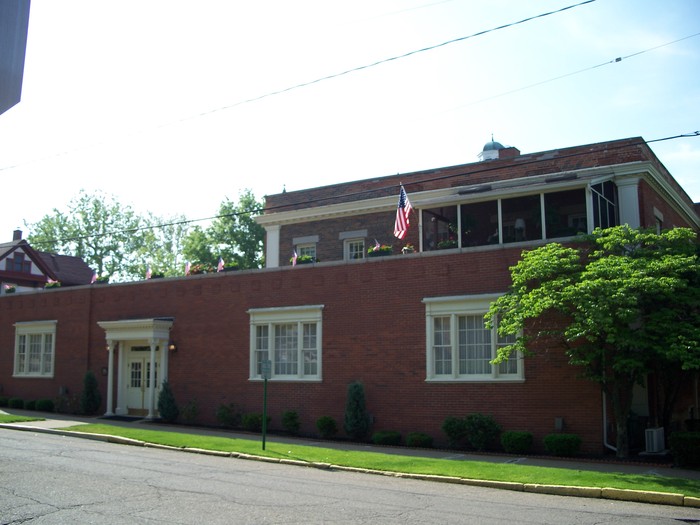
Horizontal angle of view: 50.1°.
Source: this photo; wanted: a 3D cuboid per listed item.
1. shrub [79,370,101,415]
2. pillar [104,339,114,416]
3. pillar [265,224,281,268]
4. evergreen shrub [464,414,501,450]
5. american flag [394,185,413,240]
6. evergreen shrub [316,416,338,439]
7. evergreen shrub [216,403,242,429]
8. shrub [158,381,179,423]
[{"bbox_3d":[-9.337,4.665,26.817,0.780,1.570,0.780,-5,-9,31],"label":"shrub"},{"bbox_3d":[-8.498,4.043,26.435,0.280,2.710,0.280,-5,-9,31],"label":"pillar"},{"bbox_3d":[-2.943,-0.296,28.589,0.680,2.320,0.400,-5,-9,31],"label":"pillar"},{"bbox_3d":[3.317,4.230,18.728,0.874,0.961,0.874,0,-8,0],"label":"evergreen shrub"},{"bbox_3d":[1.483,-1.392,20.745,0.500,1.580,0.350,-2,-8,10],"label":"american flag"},{"bbox_3d":[-0.646,4.718,21.494,0.680,0.690,0.680,0,-8,0],"label":"evergreen shrub"},{"bbox_3d":[-3.761,4.775,23.353,0.787,0.820,0.787,0,-8,0],"label":"evergreen shrub"},{"bbox_3d":[-6.044,4.603,24.777,0.707,1.405,0.707,0,-8,0],"label":"shrub"}]

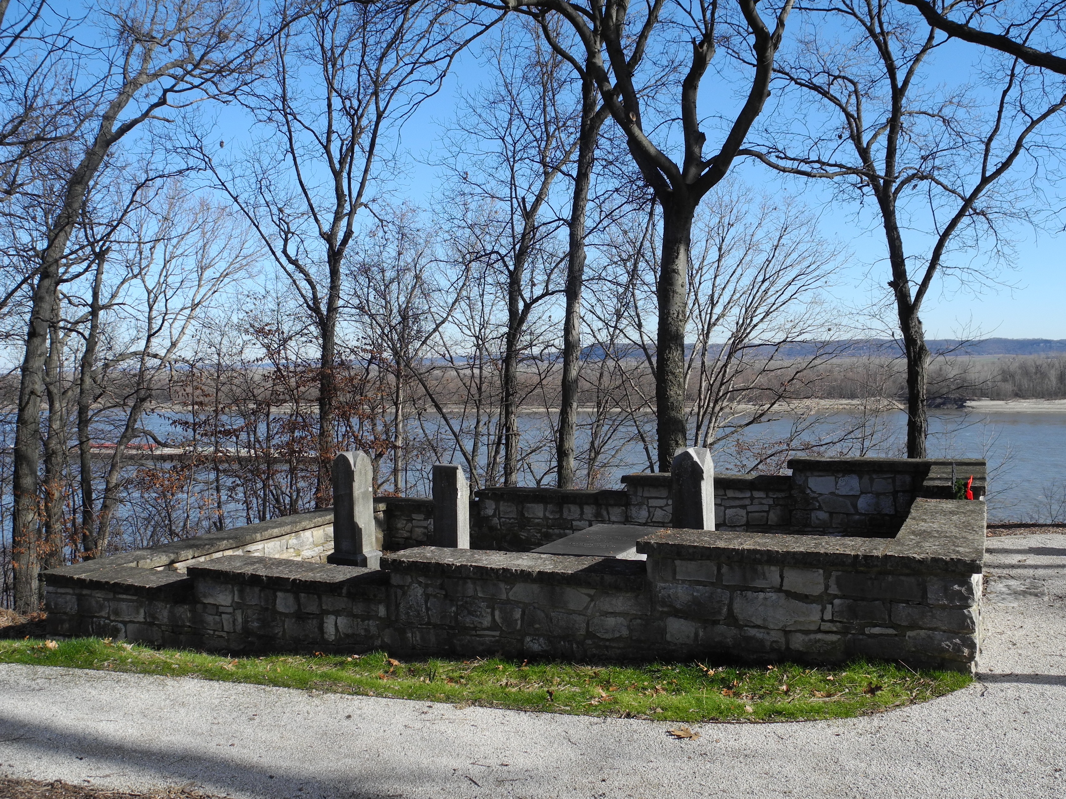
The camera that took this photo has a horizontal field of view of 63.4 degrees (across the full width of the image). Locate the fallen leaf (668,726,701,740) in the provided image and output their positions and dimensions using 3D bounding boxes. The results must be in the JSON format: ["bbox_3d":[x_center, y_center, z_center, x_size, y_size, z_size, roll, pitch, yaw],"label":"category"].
[{"bbox_3d":[0.725,1.588,4.100,0.145,0.034,0.105,-1,2,6],"label":"fallen leaf"}]

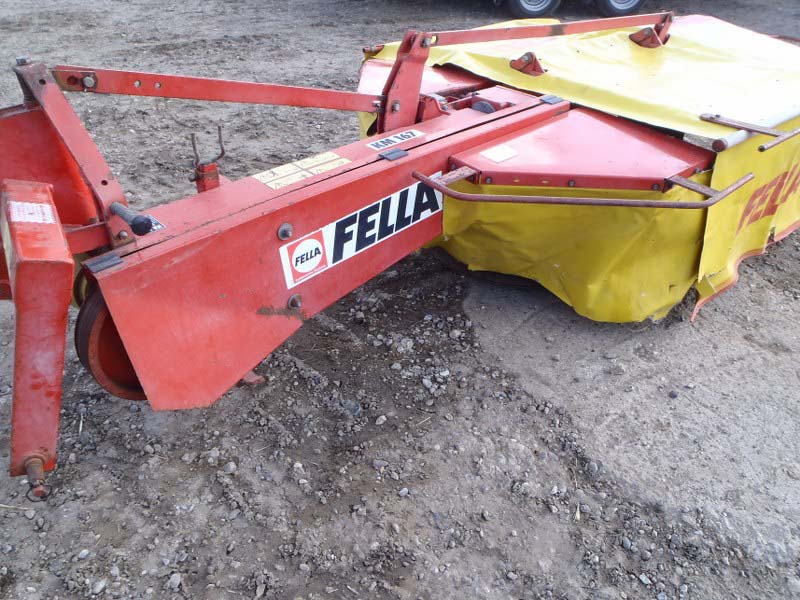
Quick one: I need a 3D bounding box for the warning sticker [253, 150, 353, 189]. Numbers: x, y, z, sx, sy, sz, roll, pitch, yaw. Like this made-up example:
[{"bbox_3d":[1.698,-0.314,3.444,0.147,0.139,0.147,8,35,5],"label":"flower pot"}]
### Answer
[{"bbox_3d":[-0.287,-0.389,1.931,0.280,0.005,0.121,-29,42,-34],"label":"warning sticker"}]

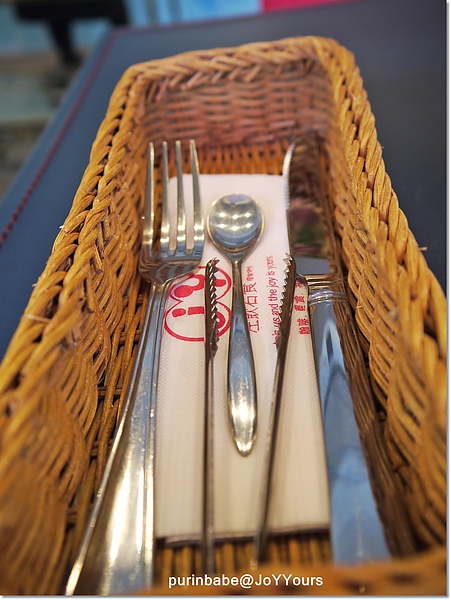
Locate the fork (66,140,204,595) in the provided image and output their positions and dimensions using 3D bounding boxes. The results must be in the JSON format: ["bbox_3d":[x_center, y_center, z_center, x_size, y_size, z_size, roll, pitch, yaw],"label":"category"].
[{"bbox_3d":[-0.028,0.005,0.214,0.027,0.021,0.207,0,51,3],"label":"fork"}]

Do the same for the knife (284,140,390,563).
[{"bbox_3d":[0.040,-0.005,0.231,0.021,0.014,0.219,-1,51,2],"label":"knife"}]

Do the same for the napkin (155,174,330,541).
[{"bbox_3d":[0.004,0.006,0.227,0.062,0.005,0.171,-2,51,1],"label":"napkin"}]

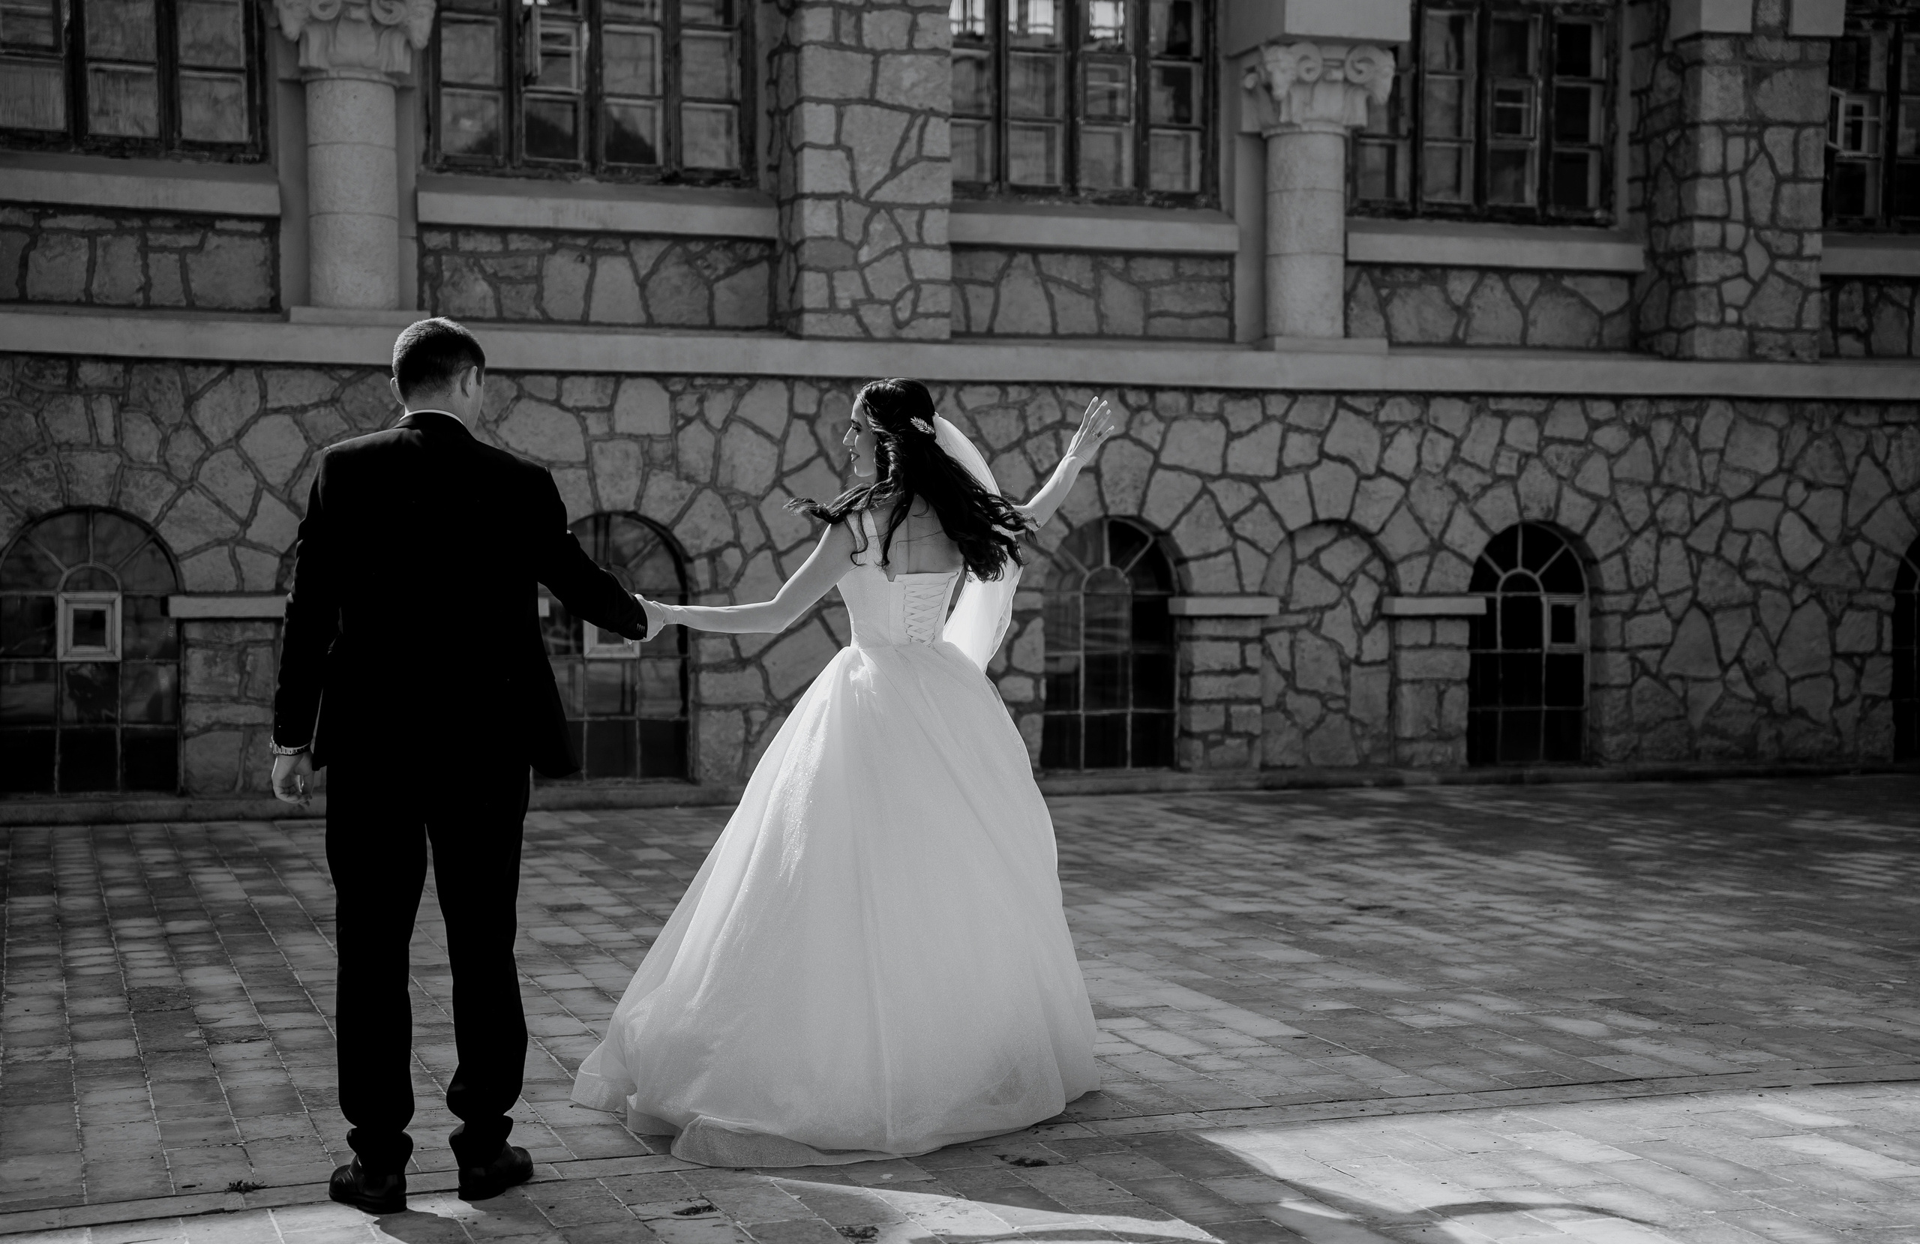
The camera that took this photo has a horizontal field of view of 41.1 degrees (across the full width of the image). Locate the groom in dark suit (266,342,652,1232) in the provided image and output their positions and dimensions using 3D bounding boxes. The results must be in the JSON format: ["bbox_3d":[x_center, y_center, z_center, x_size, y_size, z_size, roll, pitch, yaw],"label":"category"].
[{"bbox_3d":[-1.044,0.275,5.336,0.760,1.800,0.480,0,2,-2],"label":"groom in dark suit"}]

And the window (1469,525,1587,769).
[{"bbox_3d":[3.329,0.129,15.149,0.850,1.420,0.150,0,2,-19],"label":"window"}]

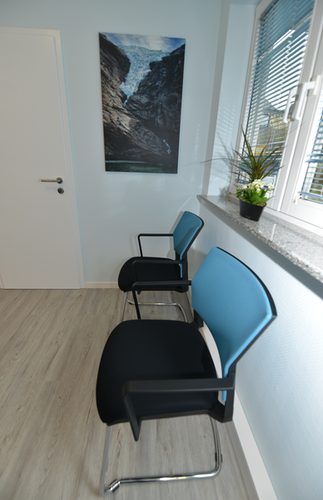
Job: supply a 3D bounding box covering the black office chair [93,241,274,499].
[{"bbox_3d":[0.035,0.474,0.899,0.560,0.875,0.560,1,22,-4],"label":"black office chair"}]

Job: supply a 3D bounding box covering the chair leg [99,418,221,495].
[{"bbox_3d":[0.019,0.685,0.983,0.510,0.420,0.500,1,22,-4],"label":"chair leg"}]

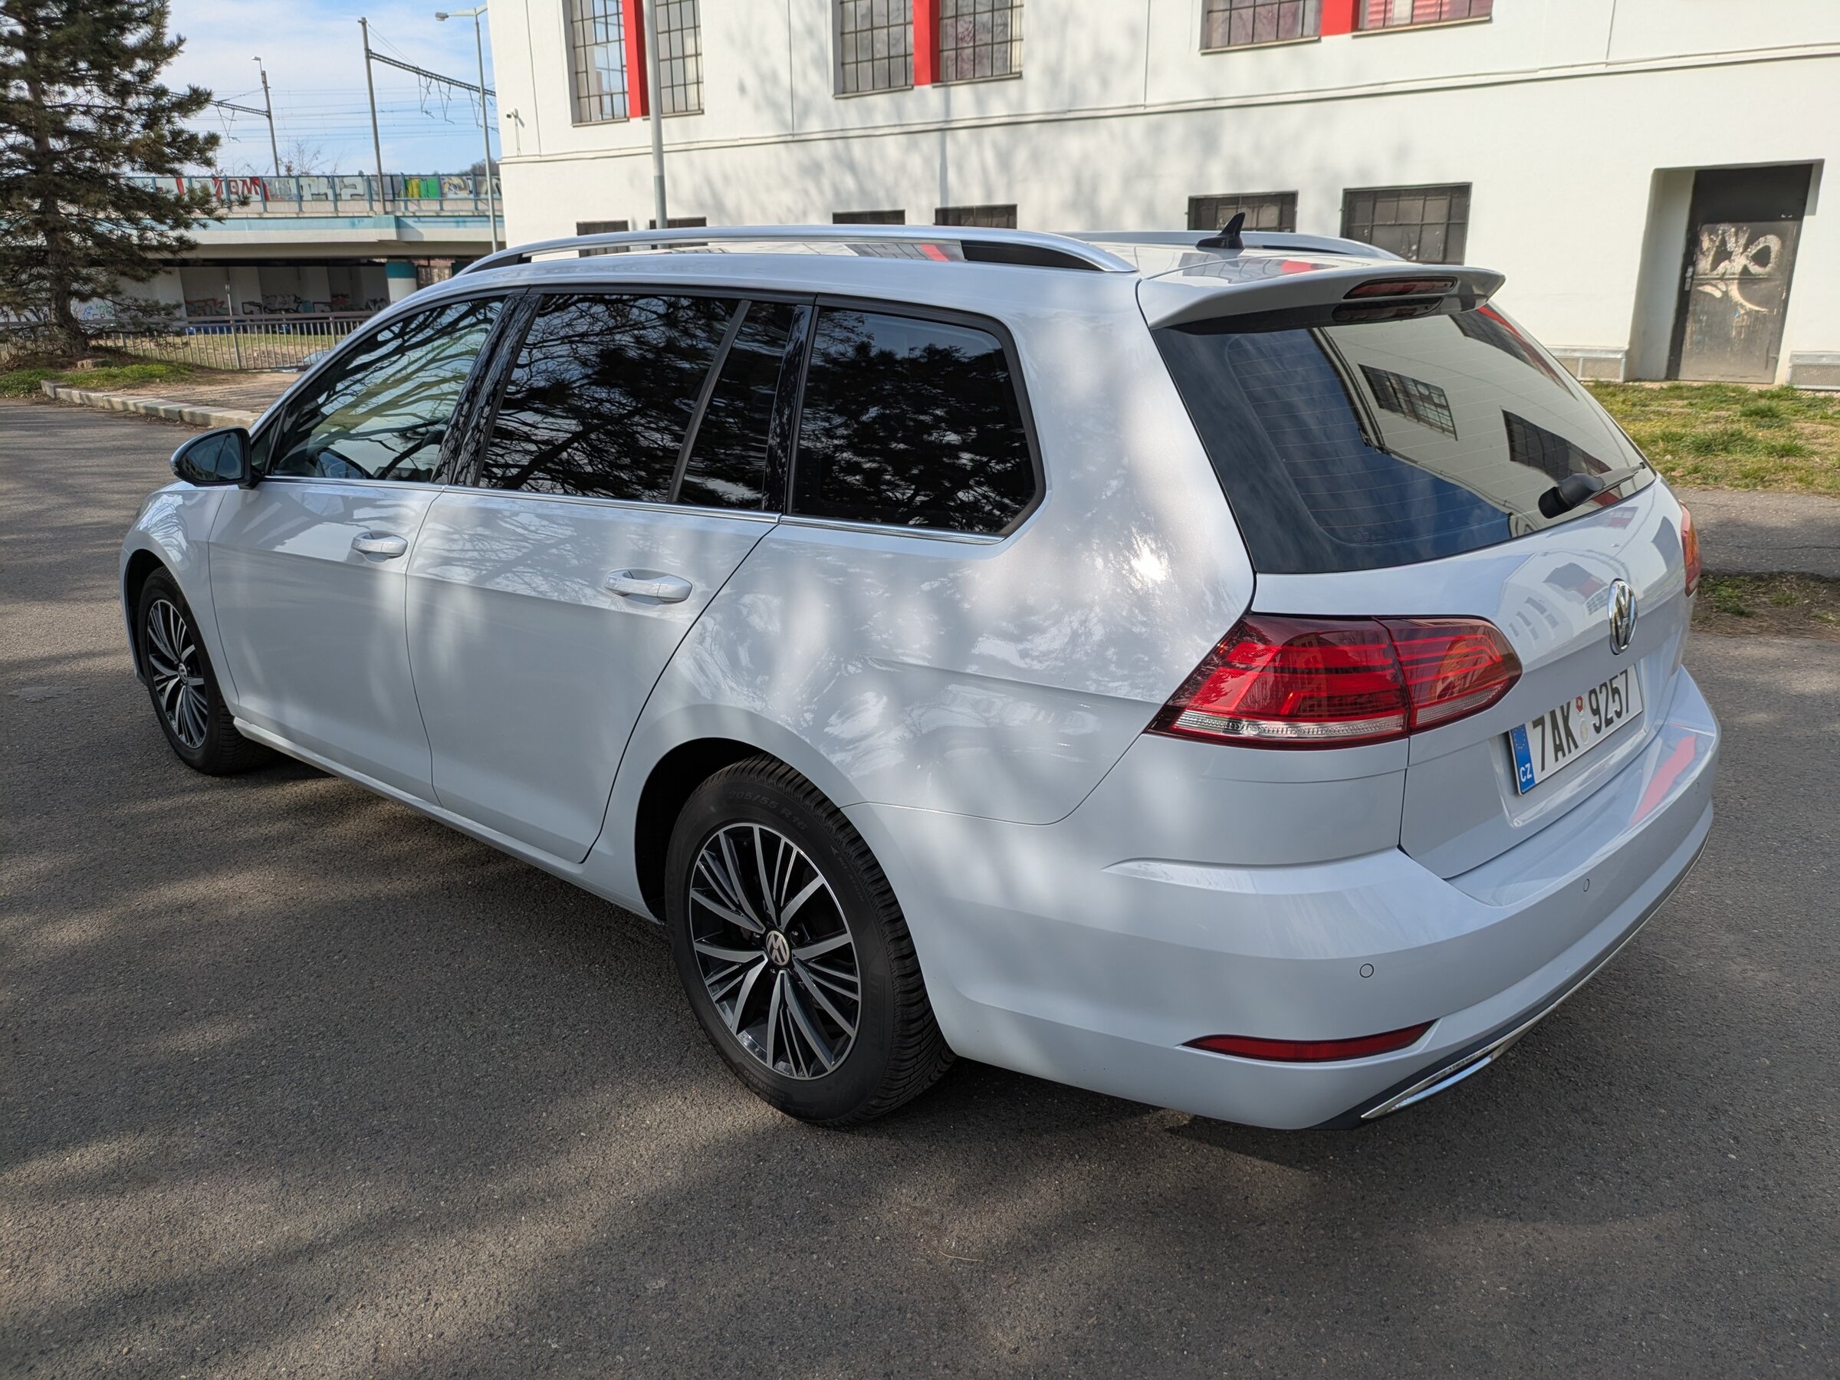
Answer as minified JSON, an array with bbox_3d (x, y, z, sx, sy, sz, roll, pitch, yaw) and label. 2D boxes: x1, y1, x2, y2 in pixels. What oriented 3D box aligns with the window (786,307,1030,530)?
[{"bbox_3d":[-0.017,-0.395,1.920,0.496,0.332,0.055,13,-4,38],"label":"window"}]

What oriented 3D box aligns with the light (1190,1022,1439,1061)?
[{"bbox_3d":[0.497,0.443,1.679,0.320,0.037,0.052,-3,16,-9],"label":"light"}]

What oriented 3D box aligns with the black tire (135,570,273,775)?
[{"bbox_3d":[-2.150,-0.068,4.027,0.630,0.630,0.210,14,22,41],"label":"black tire"}]

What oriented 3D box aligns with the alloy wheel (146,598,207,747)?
[{"bbox_3d":[-2.159,-0.063,4.018,0.440,0.440,0.170,14,22,41],"label":"alloy wheel"}]

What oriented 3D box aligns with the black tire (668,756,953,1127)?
[{"bbox_3d":[-0.182,0.414,2.287,0.632,0.628,0.210,14,23,41],"label":"black tire"}]

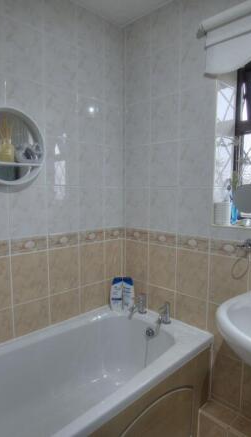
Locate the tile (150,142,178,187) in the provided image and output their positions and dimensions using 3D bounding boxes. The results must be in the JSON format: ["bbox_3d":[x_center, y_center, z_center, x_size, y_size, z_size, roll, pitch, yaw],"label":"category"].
[{"bbox_3d":[0.229,-0.312,1.618,0.202,0.258,0.010,5,7,41],"label":"tile"}]

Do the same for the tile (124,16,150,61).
[{"bbox_3d":[0.077,-1.091,1.683,0.205,0.225,0.010,5,7,41],"label":"tile"}]

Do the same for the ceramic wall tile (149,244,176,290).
[{"bbox_3d":[0.219,0.290,1.624,0.196,0.257,0.009,5,7,42],"label":"ceramic wall tile"}]

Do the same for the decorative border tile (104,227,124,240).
[{"bbox_3d":[-0.077,0.104,1.823,0.155,0.080,0.010,-5,8,-42],"label":"decorative border tile"}]

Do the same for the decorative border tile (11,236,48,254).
[{"bbox_3d":[-0.497,0.138,1.421,0.200,0.077,0.009,-5,7,-42],"label":"decorative border tile"}]

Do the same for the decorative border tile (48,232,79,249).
[{"bbox_3d":[-0.356,0.130,1.574,0.198,0.077,0.010,-5,8,-41],"label":"decorative border tile"}]

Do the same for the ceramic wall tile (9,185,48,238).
[{"bbox_3d":[-0.494,-0.034,1.402,0.200,0.250,0.010,-5,8,-44],"label":"ceramic wall tile"}]

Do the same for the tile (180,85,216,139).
[{"bbox_3d":[0.376,-0.562,1.438,0.200,0.258,0.009,5,7,43],"label":"tile"}]

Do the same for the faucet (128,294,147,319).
[{"bbox_3d":[0.079,0.515,1.611,0.050,0.118,0.135,5,7,42],"label":"faucet"}]

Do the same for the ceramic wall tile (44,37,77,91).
[{"bbox_3d":[-0.346,-0.824,1.456,0.196,0.257,0.009,-5,7,-42],"label":"ceramic wall tile"}]

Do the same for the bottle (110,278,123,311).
[{"bbox_3d":[-0.058,0.488,1.773,0.075,0.210,0.046,0,5,-2],"label":"bottle"}]

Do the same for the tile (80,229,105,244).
[{"bbox_3d":[-0.207,0.118,1.706,0.198,0.077,0.010,-5,8,-41],"label":"tile"}]

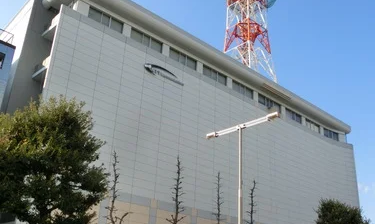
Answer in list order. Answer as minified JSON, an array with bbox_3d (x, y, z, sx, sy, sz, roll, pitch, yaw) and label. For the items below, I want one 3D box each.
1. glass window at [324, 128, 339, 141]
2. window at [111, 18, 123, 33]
[{"bbox_3d":[18.465,3.048,51.788,2.950,1.160,0.100,20,-28,-34],"label":"glass window"},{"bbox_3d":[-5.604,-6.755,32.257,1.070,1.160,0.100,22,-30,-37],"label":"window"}]

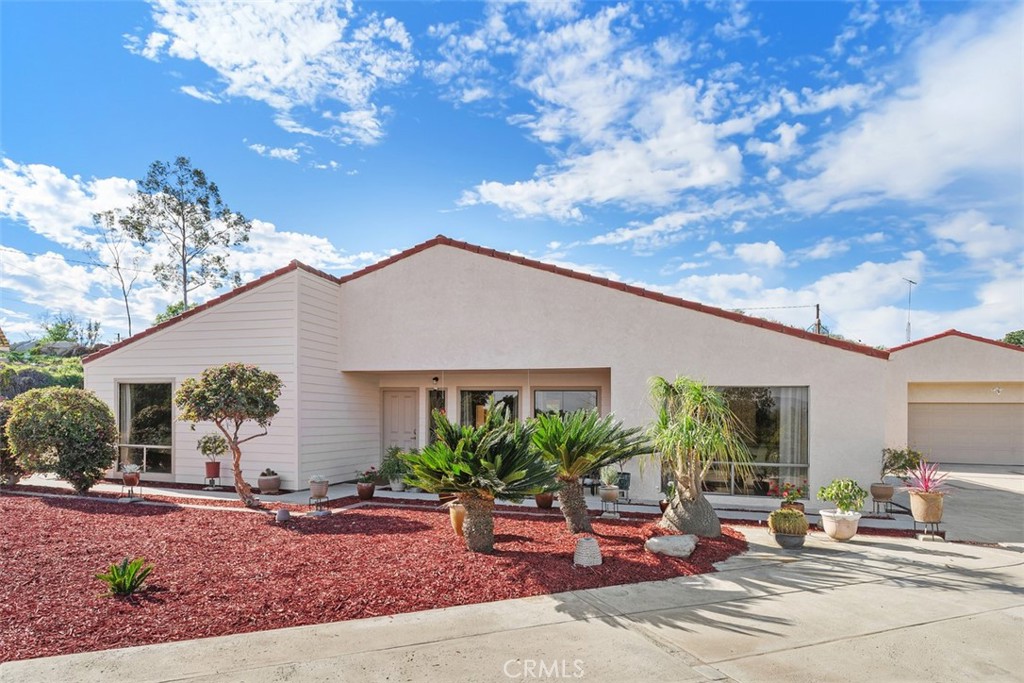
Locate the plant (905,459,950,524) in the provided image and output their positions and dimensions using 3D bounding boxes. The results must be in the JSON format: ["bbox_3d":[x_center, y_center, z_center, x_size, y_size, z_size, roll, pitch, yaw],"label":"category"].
[{"bbox_3d":[5.765,2.081,7.500,0.530,0.880,0.520,-3,-5,38],"label":"plant"}]

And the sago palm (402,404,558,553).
[{"bbox_3d":[-0.347,1.497,5.950,1.660,1.580,1.600,-1,-5,11],"label":"sago palm"}]

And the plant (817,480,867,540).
[{"bbox_3d":[4.250,2.147,6.950,0.600,0.770,0.580,-1,-5,11],"label":"plant"}]

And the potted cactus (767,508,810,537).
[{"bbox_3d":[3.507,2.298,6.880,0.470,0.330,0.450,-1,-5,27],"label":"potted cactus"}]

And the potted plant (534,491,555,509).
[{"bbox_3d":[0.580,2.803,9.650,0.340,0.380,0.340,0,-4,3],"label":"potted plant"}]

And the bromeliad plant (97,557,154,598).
[{"bbox_3d":[-3.454,2.109,4.830,0.450,0.310,0.440,3,-5,-36],"label":"bromeliad plant"}]

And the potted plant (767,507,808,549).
[{"bbox_3d":[3.294,2.214,6.450,0.440,0.490,0.430,-1,-5,11],"label":"potted plant"}]

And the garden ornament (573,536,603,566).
[{"bbox_3d":[0.754,2.093,5.400,0.280,0.290,0.270,-1,-5,11],"label":"garden ornament"}]

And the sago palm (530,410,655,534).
[{"bbox_3d":[1.125,1.840,7.650,1.700,1.660,1.600,0,-4,8],"label":"sago palm"}]

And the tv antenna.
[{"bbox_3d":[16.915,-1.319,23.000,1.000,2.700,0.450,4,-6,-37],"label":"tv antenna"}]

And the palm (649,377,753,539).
[{"bbox_3d":[2.476,1.484,7.100,1.260,2.050,1.200,-1,-5,11],"label":"palm"}]

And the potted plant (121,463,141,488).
[{"bbox_3d":[-6.838,2.405,9.700,0.320,0.450,0.320,3,-5,-35],"label":"potted plant"}]

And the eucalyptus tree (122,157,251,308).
[{"bbox_3d":[-20.475,-4.969,34.000,7.400,13.300,7.200,-1,-5,11],"label":"eucalyptus tree"}]

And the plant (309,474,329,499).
[{"bbox_3d":[-2.685,2.012,7.500,0.270,0.330,0.270,-1,-5,11],"label":"plant"}]

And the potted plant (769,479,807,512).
[{"bbox_3d":[4.187,2.412,8.200,0.510,0.640,0.490,-1,-5,27],"label":"potted plant"}]

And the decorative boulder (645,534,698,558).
[{"bbox_3d":[1.903,2.446,6.450,0.600,0.230,0.400,0,-4,9],"label":"decorative boulder"}]

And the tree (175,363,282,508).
[{"bbox_3d":[-4.965,1.635,9.500,1.680,2.480,1.600,3,-5,-28],"label":"tree"}]

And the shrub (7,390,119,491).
[{"bbox_3d":[-8.899,1.930,10.700,1.780,2.020,1.750,4,-5,-40],"label":"shrub"}]

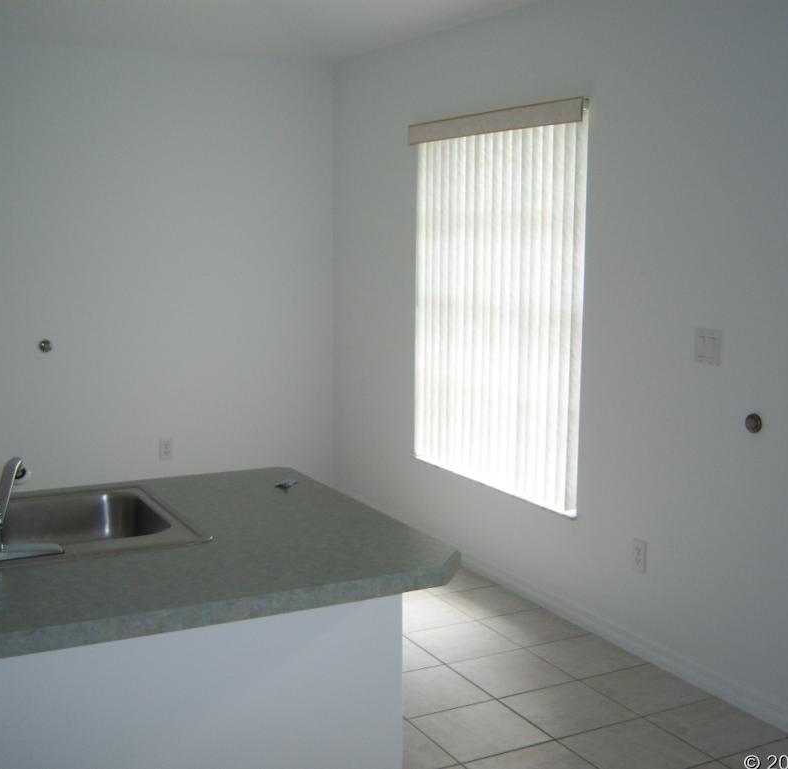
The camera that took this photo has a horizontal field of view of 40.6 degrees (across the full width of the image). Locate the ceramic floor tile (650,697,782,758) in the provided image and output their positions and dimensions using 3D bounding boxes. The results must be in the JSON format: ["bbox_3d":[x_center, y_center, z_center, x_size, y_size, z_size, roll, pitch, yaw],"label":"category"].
[{"bbox_3d":[0.986,1.050,3.256,0.318,0.010,0.328,-4,8,-27],"label":"ceramic floor tile"}]

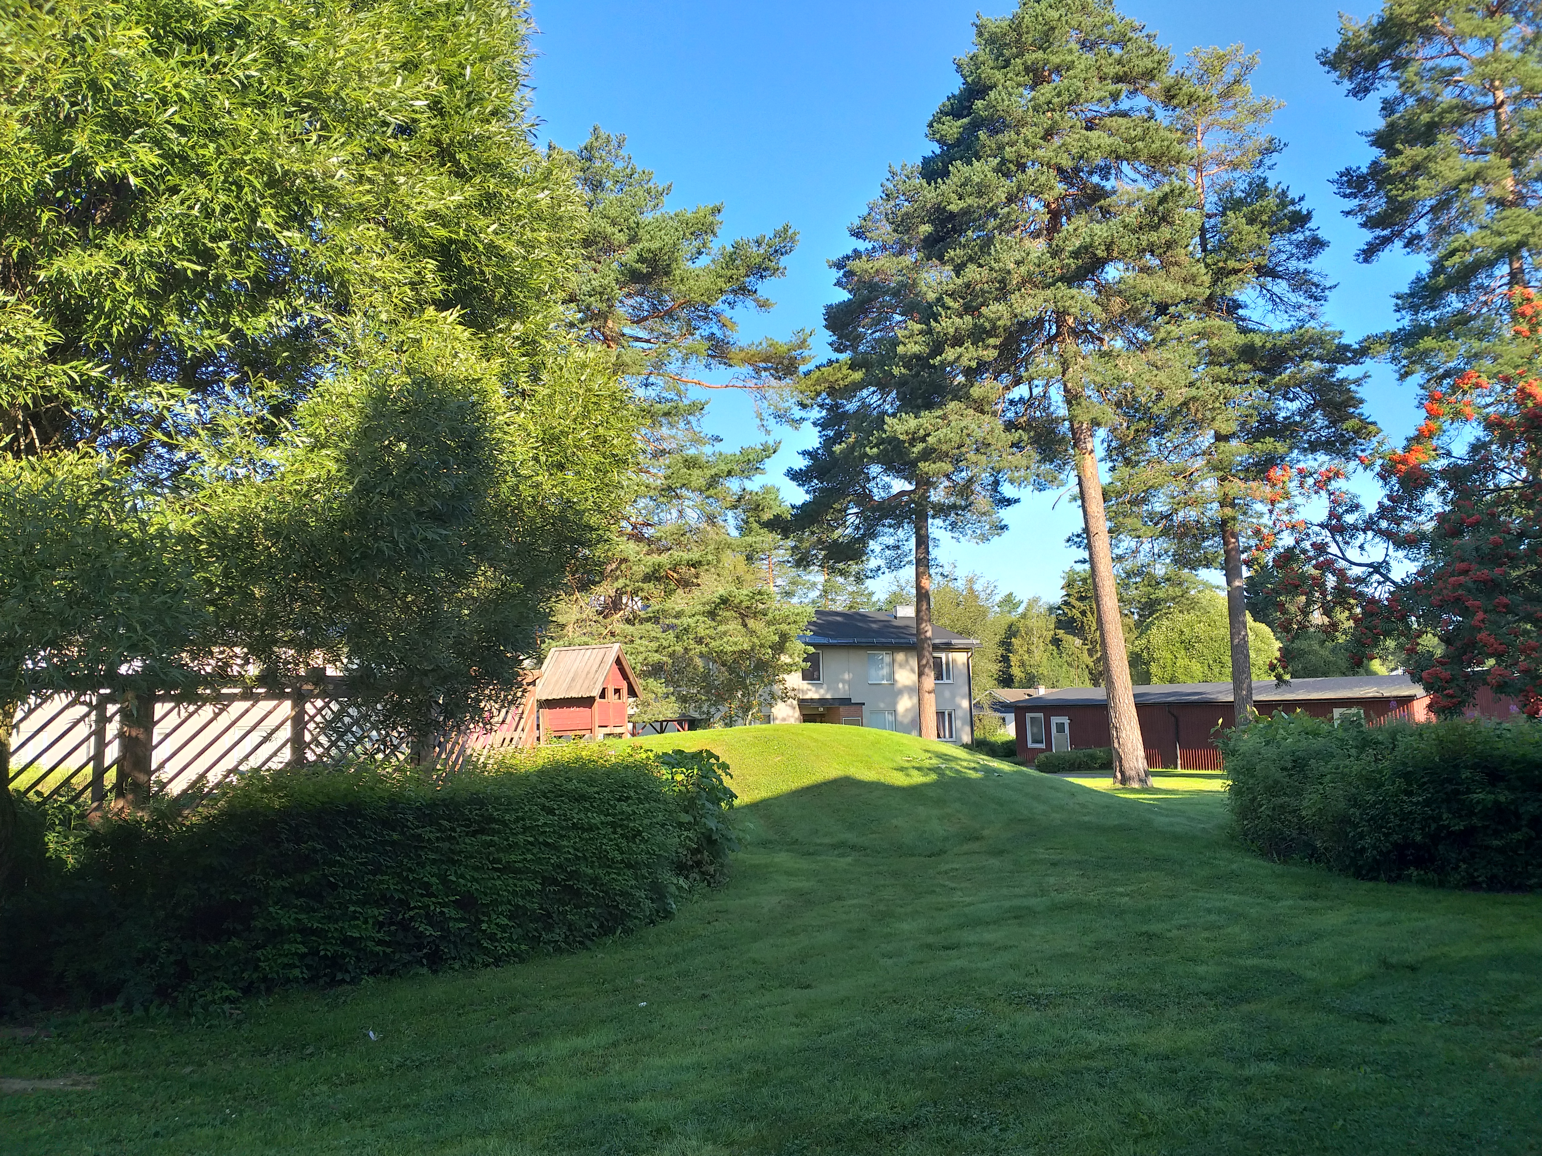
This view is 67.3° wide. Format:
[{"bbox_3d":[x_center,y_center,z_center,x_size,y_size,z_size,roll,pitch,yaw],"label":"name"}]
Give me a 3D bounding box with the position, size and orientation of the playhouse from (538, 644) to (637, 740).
[{"bbox_3d":[-3.922,2.490,24.890,1.700,2.120,1.850,-4,-7,24],"label":"playhouse"}]

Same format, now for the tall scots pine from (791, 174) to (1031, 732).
[{"bbox_3d":[4.531,-3.572,36.662,7.600,19.715,7.200,-1,-7,0],"label":"tall scots pine"}]

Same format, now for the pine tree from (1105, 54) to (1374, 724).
[{"bbox_3d":[13.047,-4.911,32.267,7.600,21.171,7.200,-1,-7,0],"label":"pine tree"}]

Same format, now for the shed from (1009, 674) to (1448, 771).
[{"bbox_3d":[17.919,5.461,43.806,6.800,3.177,19.200,2,-8,-27],"label":"shed"}]

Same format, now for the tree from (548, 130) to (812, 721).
[{"bbox_3d":[-2.818,-3.622,32.156,8.200,18.673,8.000,-1,-7,0],"label":"tree"}]

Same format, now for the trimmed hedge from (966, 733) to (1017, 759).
[{"bbox_3d":[9.861,7.564,51.946,2.800,1.150,1.400,2,-8,-27],"label":"trimmed hedge"}]

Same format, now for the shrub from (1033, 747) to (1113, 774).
[{"bbox_3d":[10.800,6.429,40.800,3.200,0.950,1.300,1,-7,-20],"label":"shrub"}]

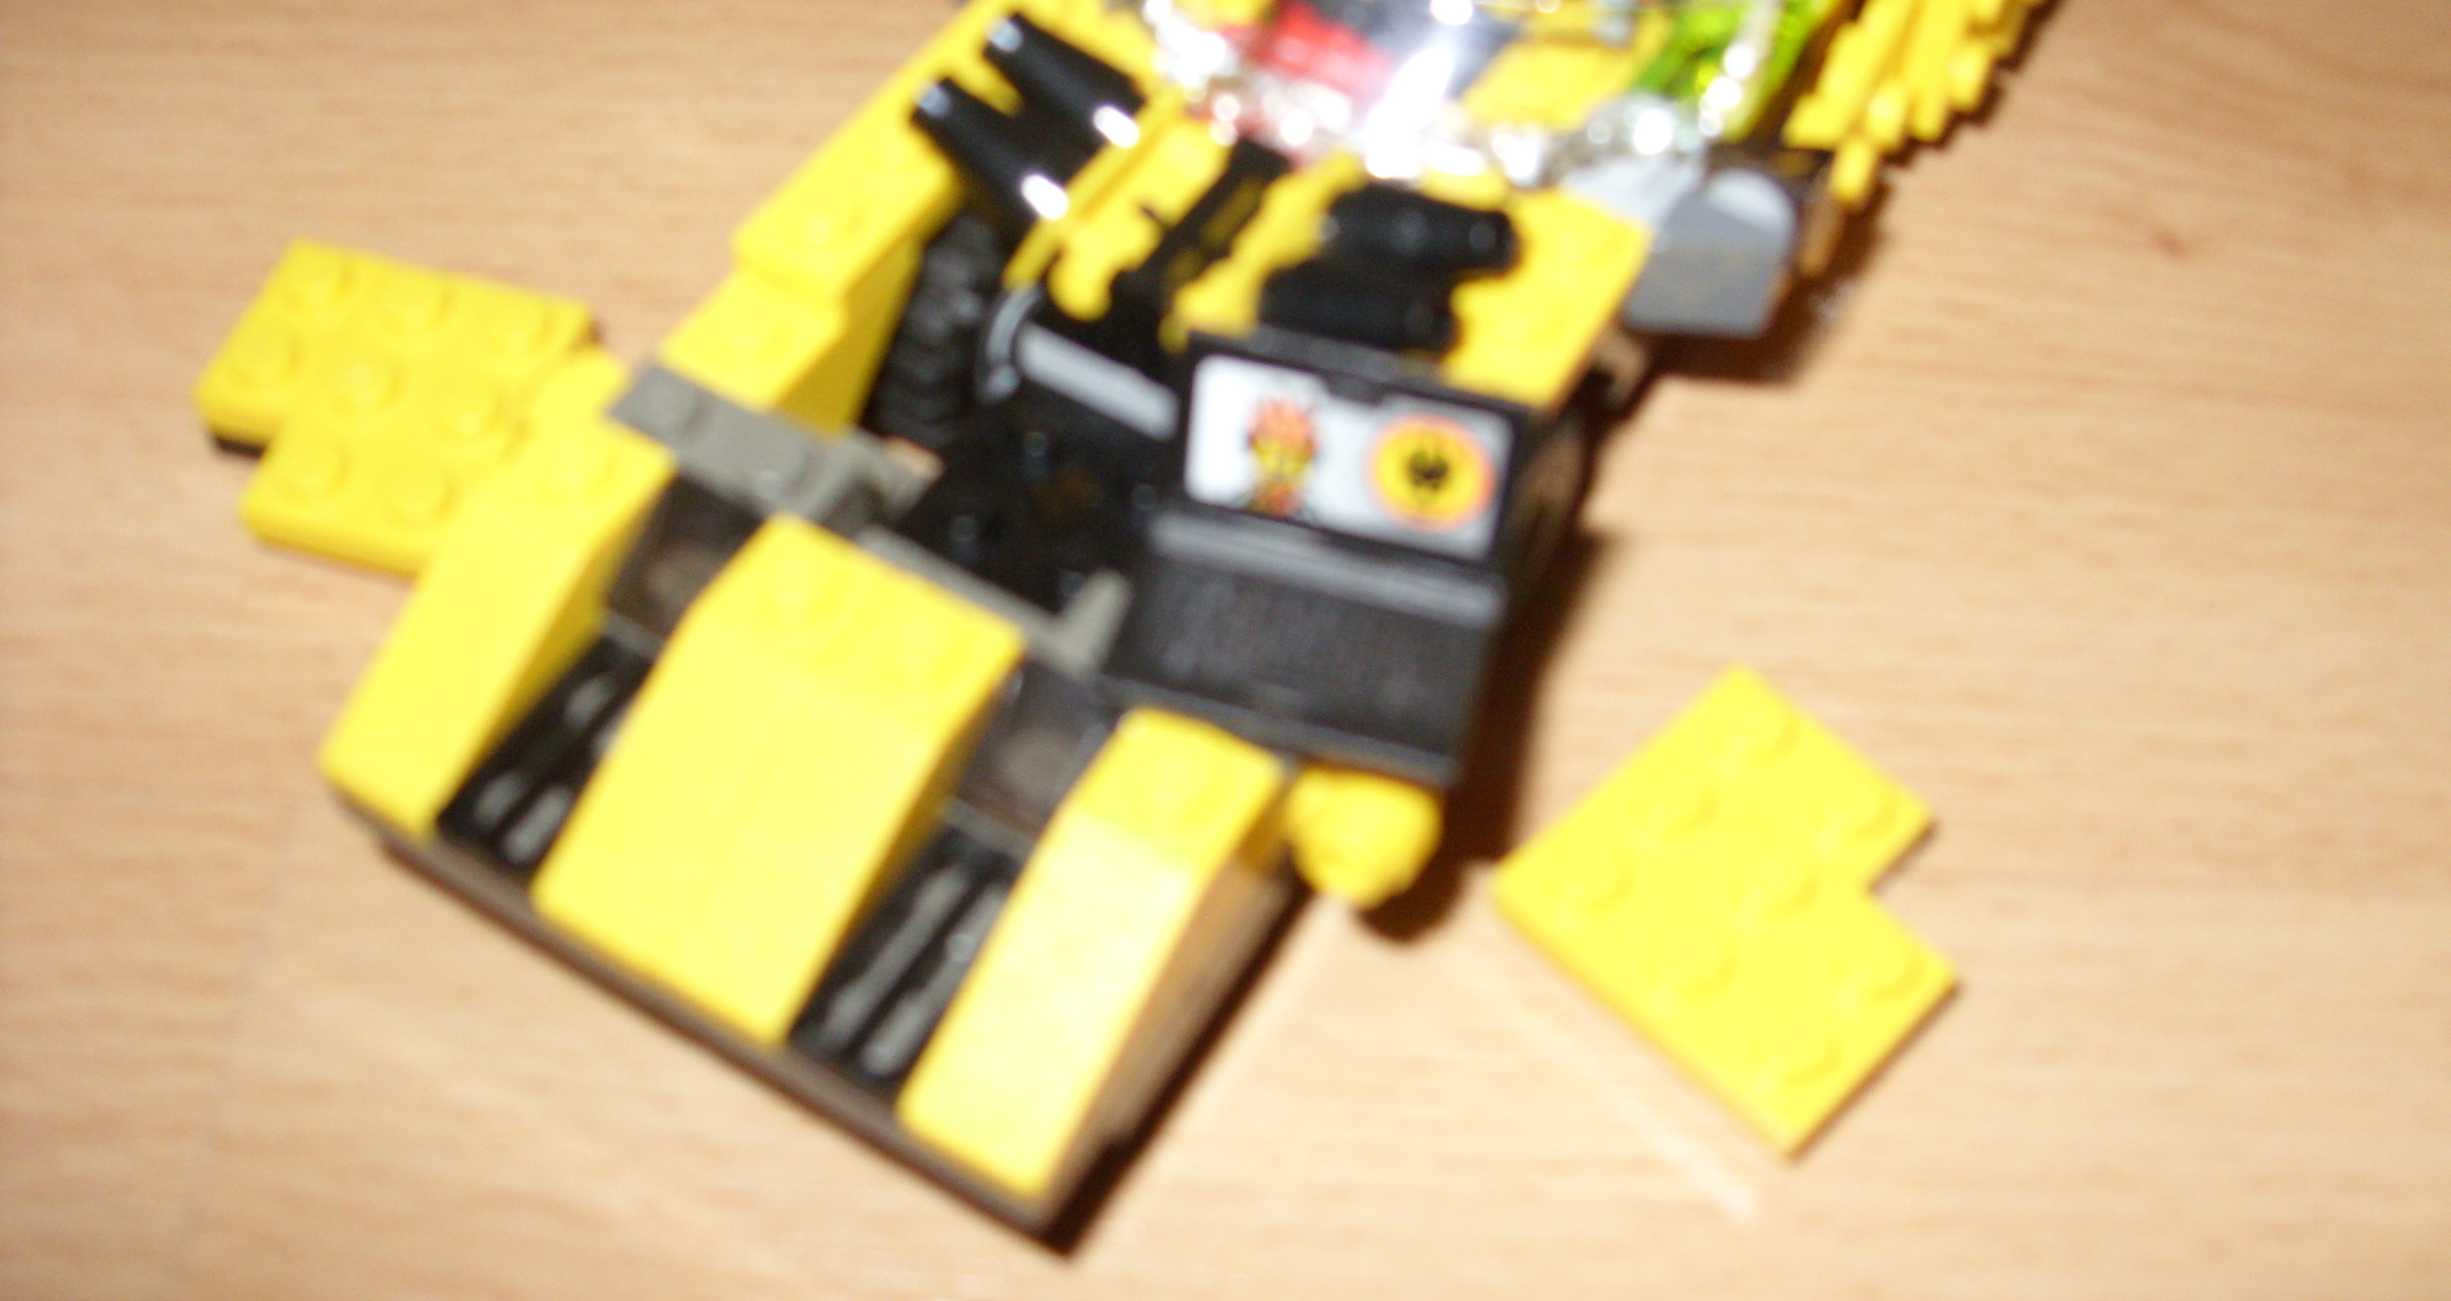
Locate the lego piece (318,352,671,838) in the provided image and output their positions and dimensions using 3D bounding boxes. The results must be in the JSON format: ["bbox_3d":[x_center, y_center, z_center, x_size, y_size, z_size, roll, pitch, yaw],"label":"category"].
[{"bbox_3d":[-0.041,-0.003,0.153,0.008,0.011,0.025,27,59,15],"label":"lego piece"}]

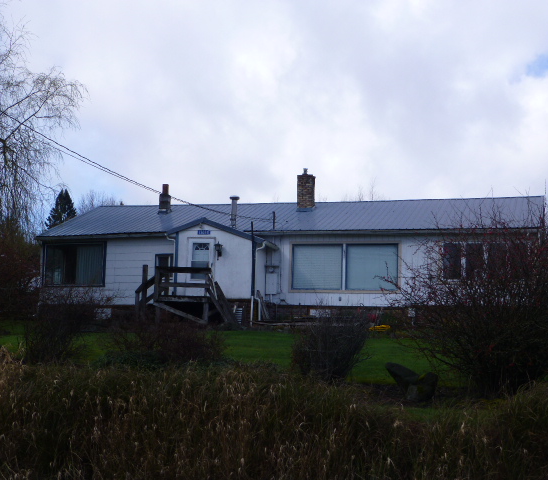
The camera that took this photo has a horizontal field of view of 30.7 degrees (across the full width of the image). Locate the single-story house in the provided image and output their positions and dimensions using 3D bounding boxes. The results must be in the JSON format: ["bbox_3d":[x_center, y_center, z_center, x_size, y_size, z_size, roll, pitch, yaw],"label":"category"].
[{"bbox_3d":[1.094,0.315,39.539,18.580,6.230,11.200,-1,-6,15],"label":"single-story house"}]

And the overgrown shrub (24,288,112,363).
[{"bbox_3d":[-4.425,1.852,21.500,1.750,1.550,1.600,-1,-6,15],"label":"overgrown shrub"}]

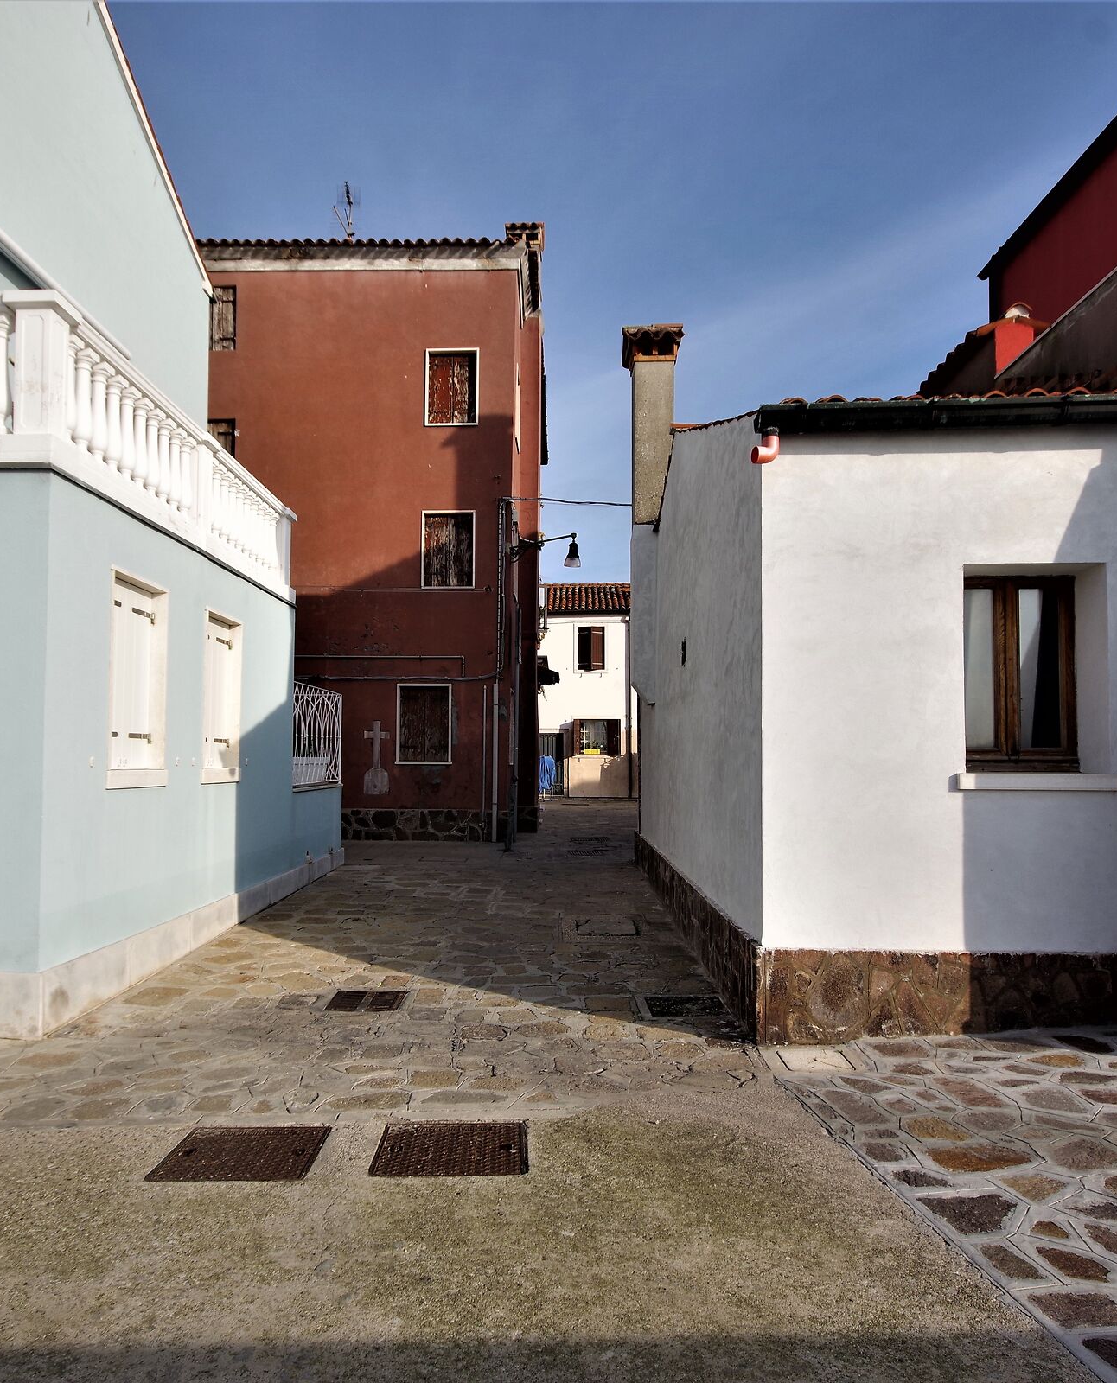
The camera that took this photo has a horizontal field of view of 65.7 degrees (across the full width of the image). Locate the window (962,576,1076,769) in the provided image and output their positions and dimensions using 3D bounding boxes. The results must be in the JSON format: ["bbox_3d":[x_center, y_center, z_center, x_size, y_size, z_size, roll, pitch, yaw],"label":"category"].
[{"bbox_3d":[2.565,-0.108,4.954,0.730,1.102,0.110,0,-3,1],"label":"window"}]

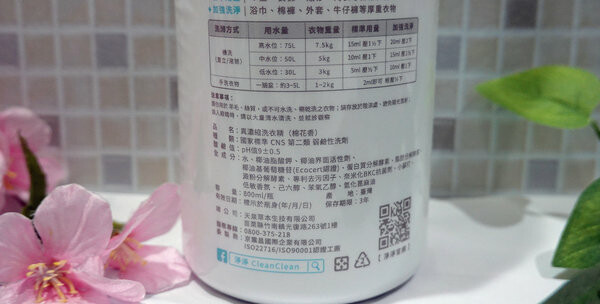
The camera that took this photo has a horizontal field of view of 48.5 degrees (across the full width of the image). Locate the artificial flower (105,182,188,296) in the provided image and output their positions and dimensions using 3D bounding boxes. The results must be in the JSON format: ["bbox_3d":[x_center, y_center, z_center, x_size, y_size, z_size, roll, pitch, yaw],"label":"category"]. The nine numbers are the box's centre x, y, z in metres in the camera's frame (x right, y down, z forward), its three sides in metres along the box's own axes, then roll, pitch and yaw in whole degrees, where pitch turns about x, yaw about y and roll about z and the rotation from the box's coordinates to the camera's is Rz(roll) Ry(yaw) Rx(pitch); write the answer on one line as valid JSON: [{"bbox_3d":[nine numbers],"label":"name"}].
[{"bbox_3d":[-0.054,0.029,0.230,0.035,0.034,0.031,-7,13,-33],"label":"artificial flower"}]

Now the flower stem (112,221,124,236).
[{"bbox_3d":[-0.067,0.028,0.242,0.006,0.006,0.008,-8,14,-37],"label":"flower stem"}]

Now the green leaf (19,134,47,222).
[{"bbox_3d":[-0.099,0.010,0.247,0.011,0.032,0.008,-12,13,-23],"label":"green leaf"}]

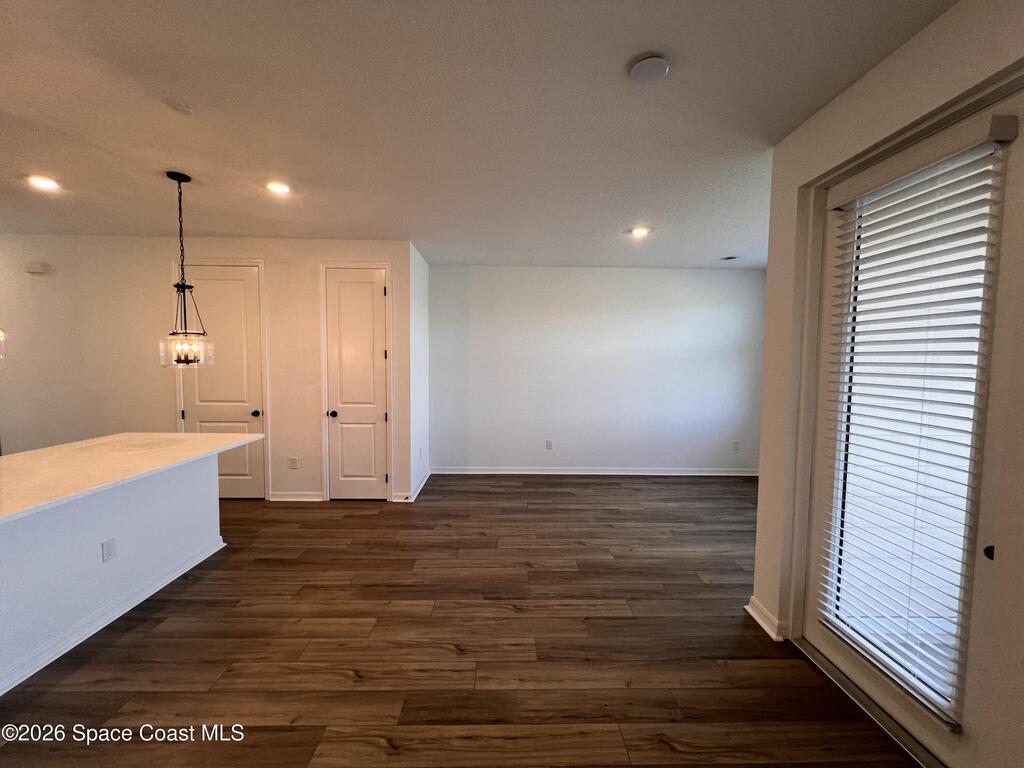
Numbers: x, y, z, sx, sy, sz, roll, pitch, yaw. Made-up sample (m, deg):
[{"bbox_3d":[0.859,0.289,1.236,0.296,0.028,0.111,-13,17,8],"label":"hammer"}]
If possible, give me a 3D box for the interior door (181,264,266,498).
[{"bbox_3d":[-3.030,0.011,4.048,0.810,2.440,0.055,0,3,-2],"label":"interior door"}]

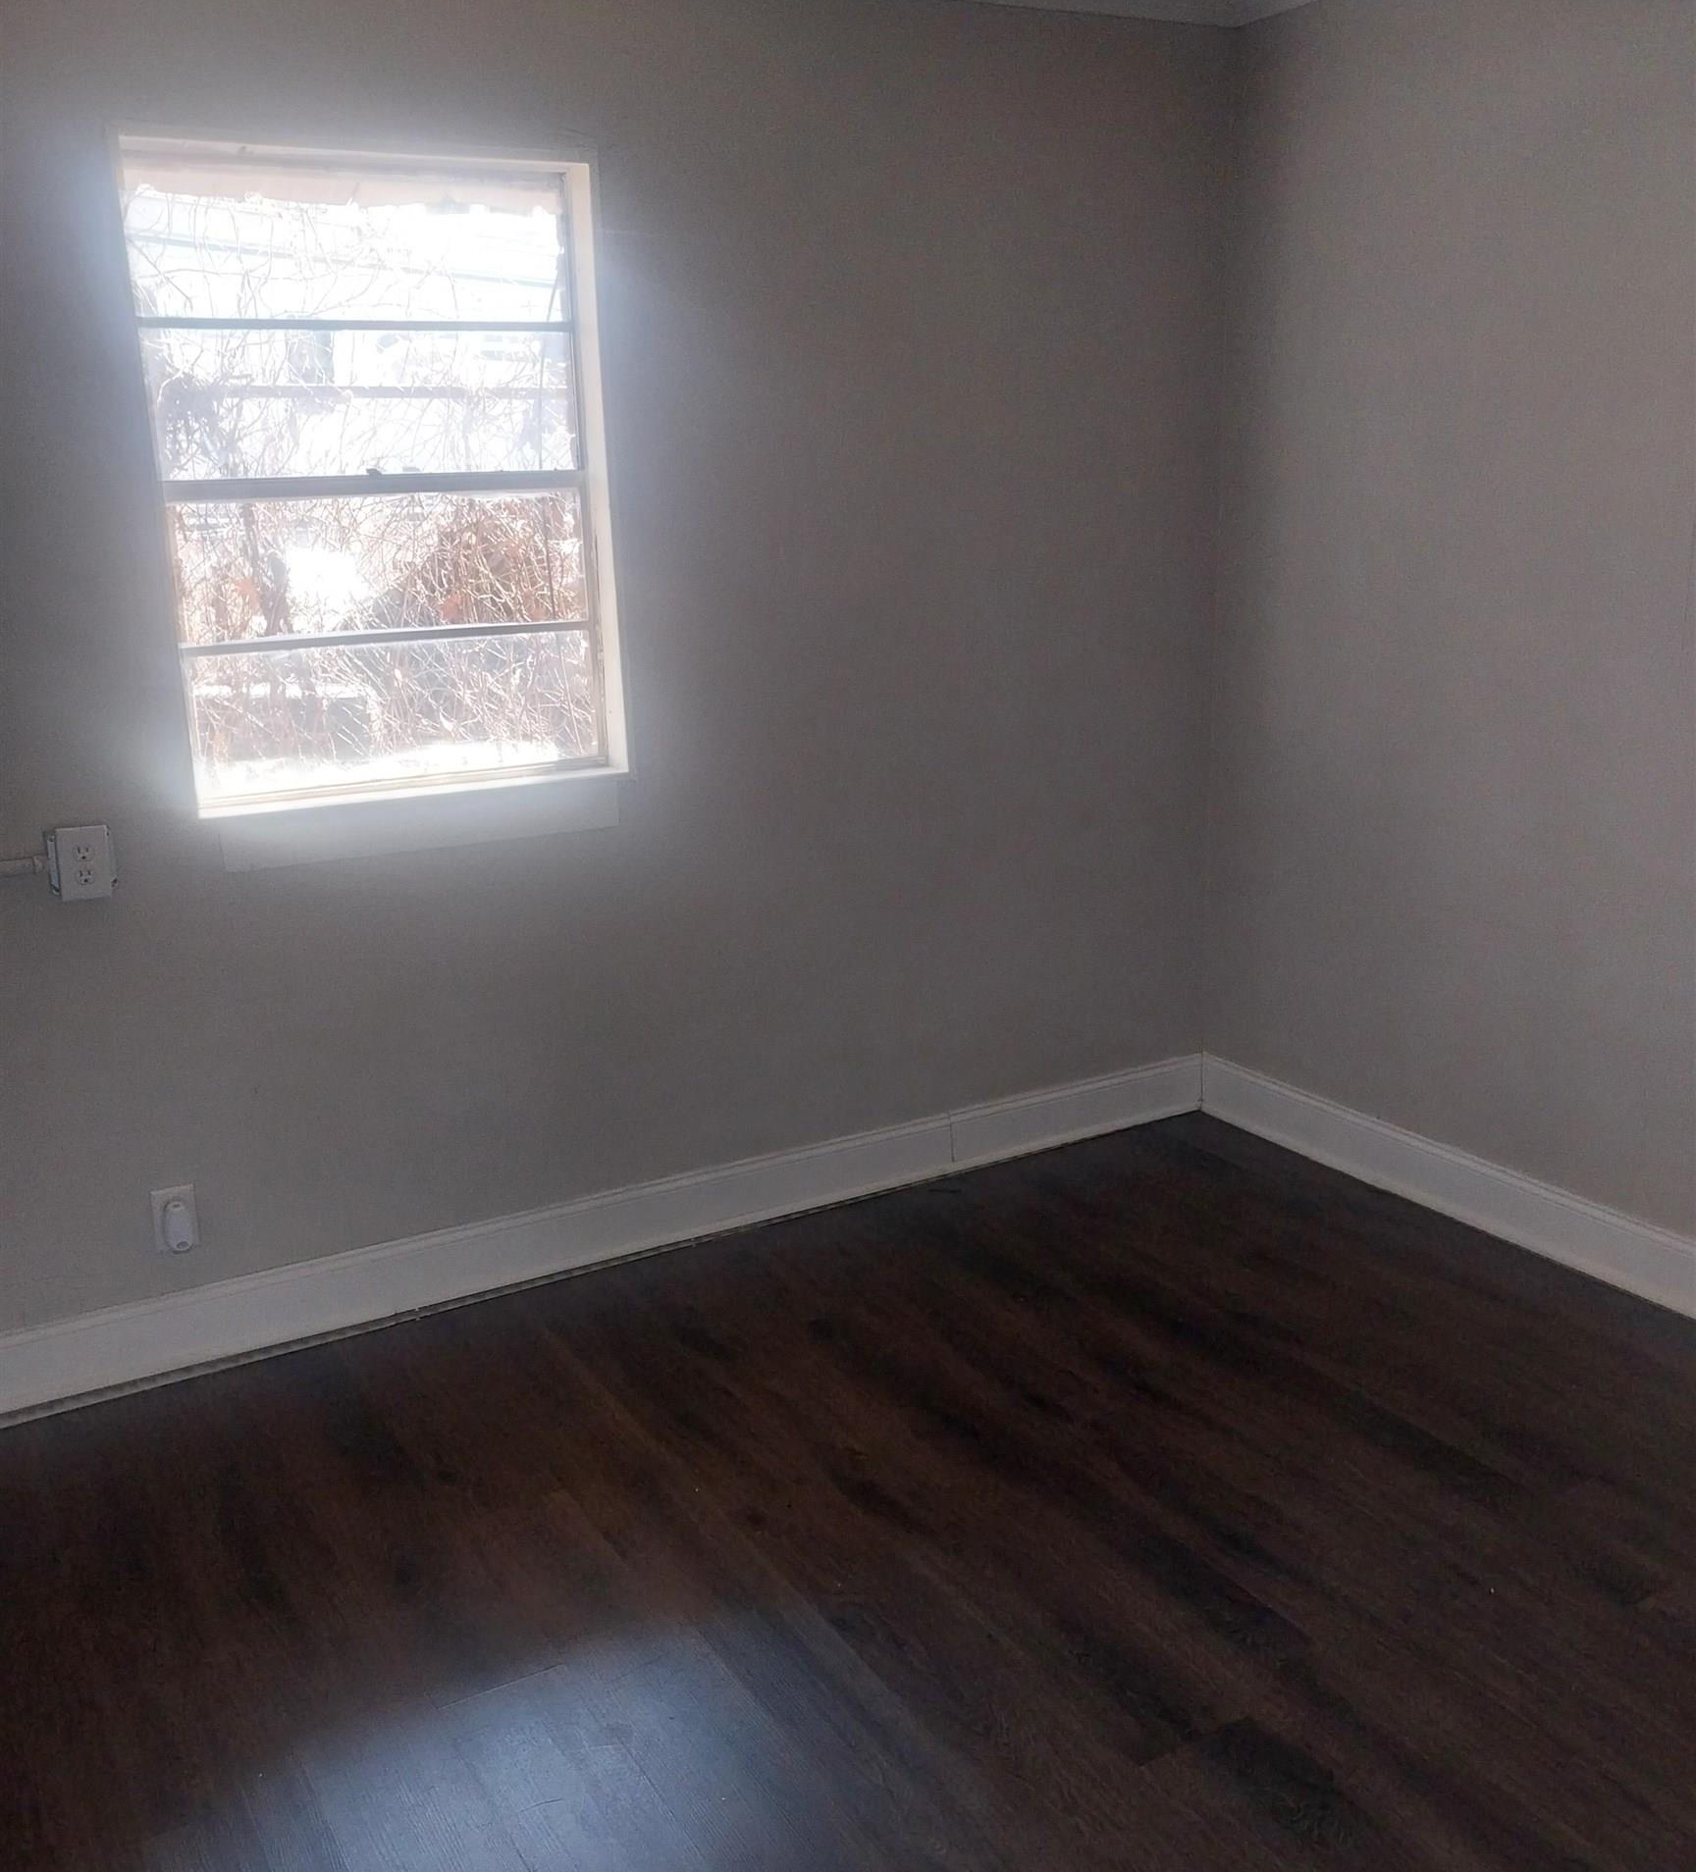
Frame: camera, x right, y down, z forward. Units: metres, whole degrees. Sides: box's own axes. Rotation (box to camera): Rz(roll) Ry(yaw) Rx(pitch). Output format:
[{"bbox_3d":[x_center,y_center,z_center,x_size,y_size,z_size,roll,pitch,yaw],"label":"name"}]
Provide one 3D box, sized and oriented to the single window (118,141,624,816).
[{"bbox_3d":[-0.796,-0.768,2.967,0.785,1.111,0.120,-10,18,-27],"label":"single window"}]

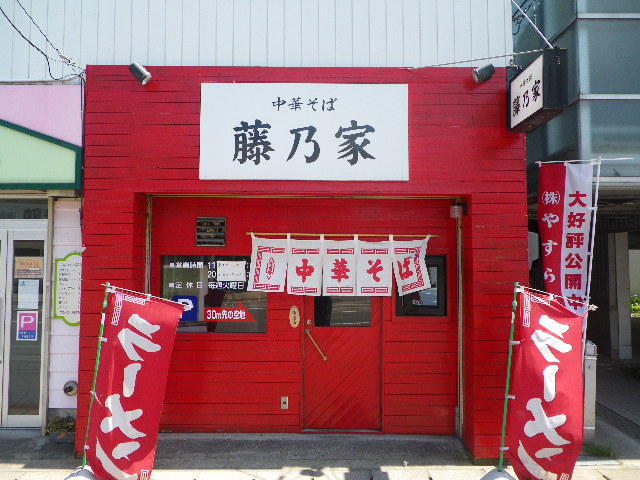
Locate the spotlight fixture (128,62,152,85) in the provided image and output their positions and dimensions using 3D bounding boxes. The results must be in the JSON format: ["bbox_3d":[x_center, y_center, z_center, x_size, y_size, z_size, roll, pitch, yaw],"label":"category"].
[{"bbox_3d":[-1.555,-1.442,4.485,0.185,0.105,0.105,39,-7,-4],"label":"spotlight fixture"}]

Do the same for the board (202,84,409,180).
[{"bbox_3d":[-0.137,-0.968,4.659,1.871,0.869,0.040,0,-3,0],"label":"board"}]

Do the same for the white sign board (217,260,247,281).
[{"bbox_3d":[-0.864,0.308,5.071,0.288,0.194,0.010,0,-3,0],"label":"white sign board"}]

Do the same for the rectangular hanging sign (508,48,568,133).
[{"bbox_3d":[1.822,-1.223,4.334,0.176,0.451,0.676,0,-3,0],"label":"rectangular hanging sign"}]

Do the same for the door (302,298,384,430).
[{"bbox_3d":[0.214,0.953,5.056,0.781,1.777,0.050,0,-3,0],"label":"door"}]

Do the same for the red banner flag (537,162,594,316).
[{"bbox_3d":[2.743,0.027,5.757,0.600,1.760,0.100,0,-3,7],"label":"red banner flag"}]

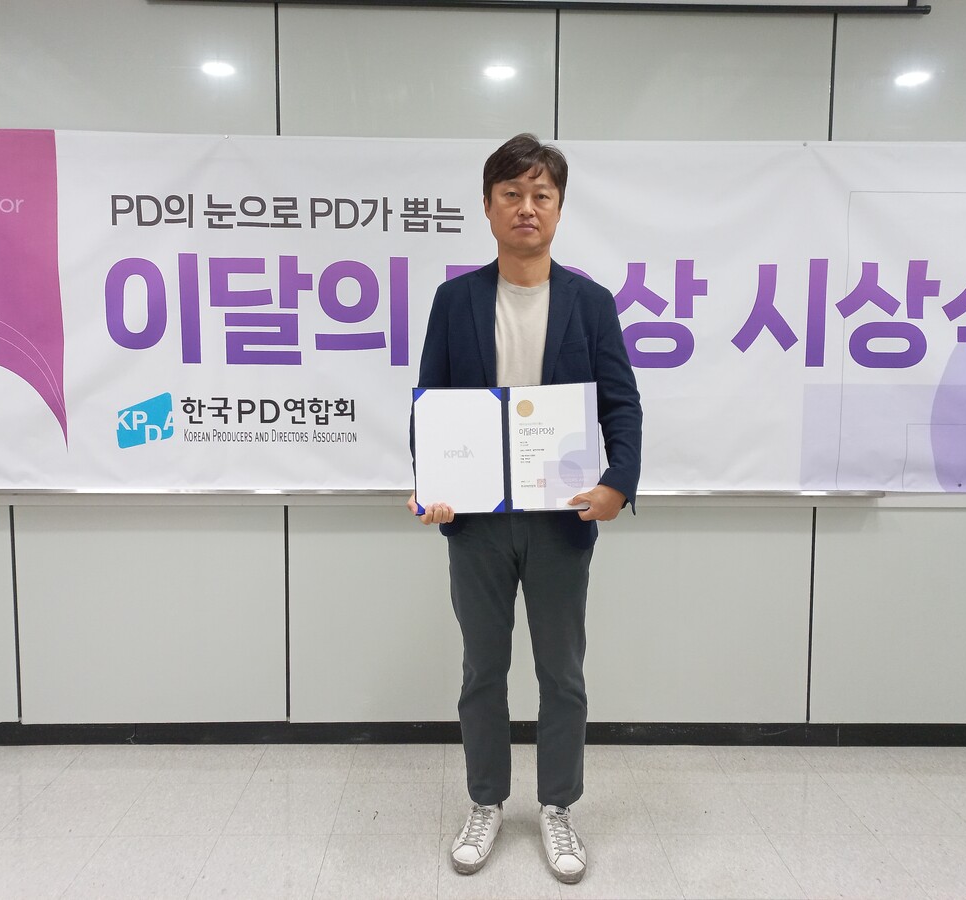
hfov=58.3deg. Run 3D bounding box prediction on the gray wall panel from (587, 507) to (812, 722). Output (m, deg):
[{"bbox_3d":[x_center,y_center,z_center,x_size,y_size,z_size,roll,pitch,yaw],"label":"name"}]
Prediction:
[{"bbox_3d":[0.671,0.562,2.949,0.881,0.744,0.030,0,5,-1],"label":"gray wall panel"}]

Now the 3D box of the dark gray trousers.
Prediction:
[{"bbox_3d":[0.095,0.525,2.319,0.390,0.910,0.260,1,5,3],"label":"dark gray trousers"}]

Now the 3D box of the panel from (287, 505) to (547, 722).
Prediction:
[{"bbox_3d":[-0.221,0.557,2.935,0.881,0.744,0.030,0,5,-1],"label":"panel"}]

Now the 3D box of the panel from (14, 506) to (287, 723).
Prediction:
[{"bbox_3d":[-1.114,0.553,2.921,0.881,0.744,0.030,0,5,-1],"label":"panel"}]

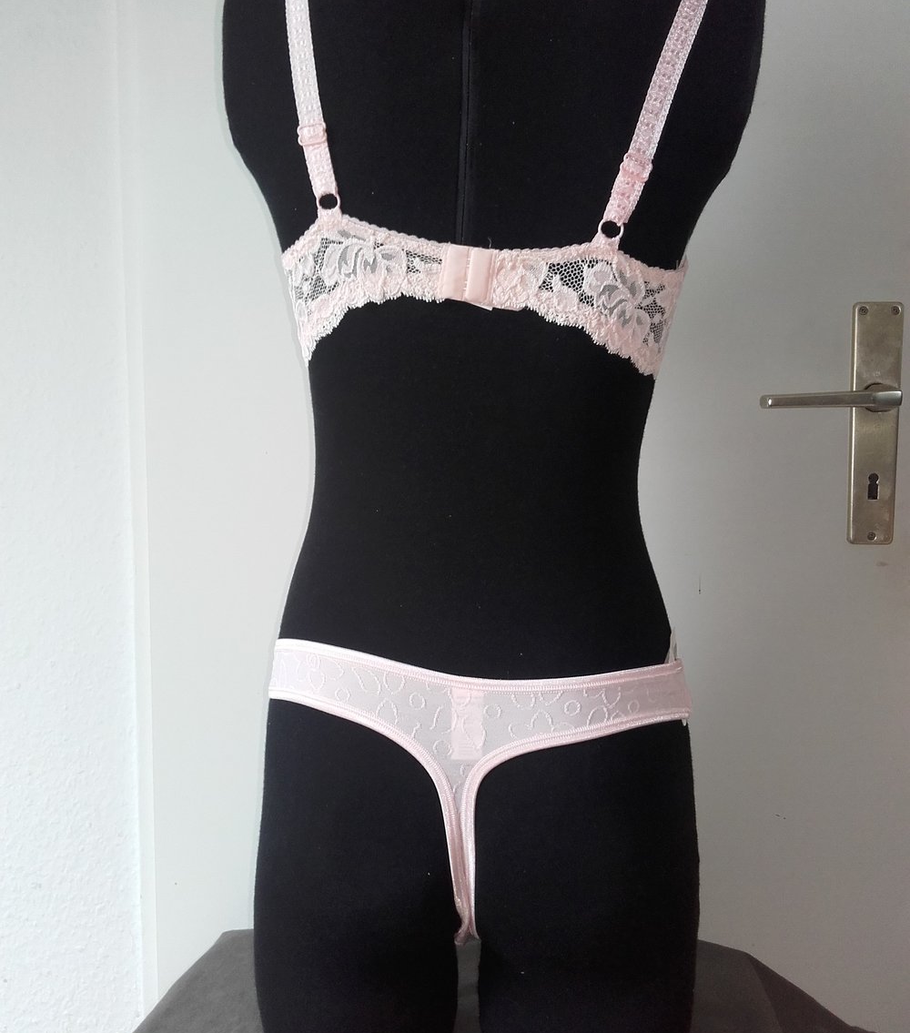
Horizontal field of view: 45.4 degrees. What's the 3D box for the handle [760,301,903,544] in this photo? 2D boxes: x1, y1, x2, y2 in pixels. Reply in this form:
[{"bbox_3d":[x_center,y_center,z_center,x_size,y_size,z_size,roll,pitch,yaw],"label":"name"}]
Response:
[{"bbox_3d":[0.333,-0.083,0.962,0.138,0.219,0.056,0,5,0],"label":"handle"}]

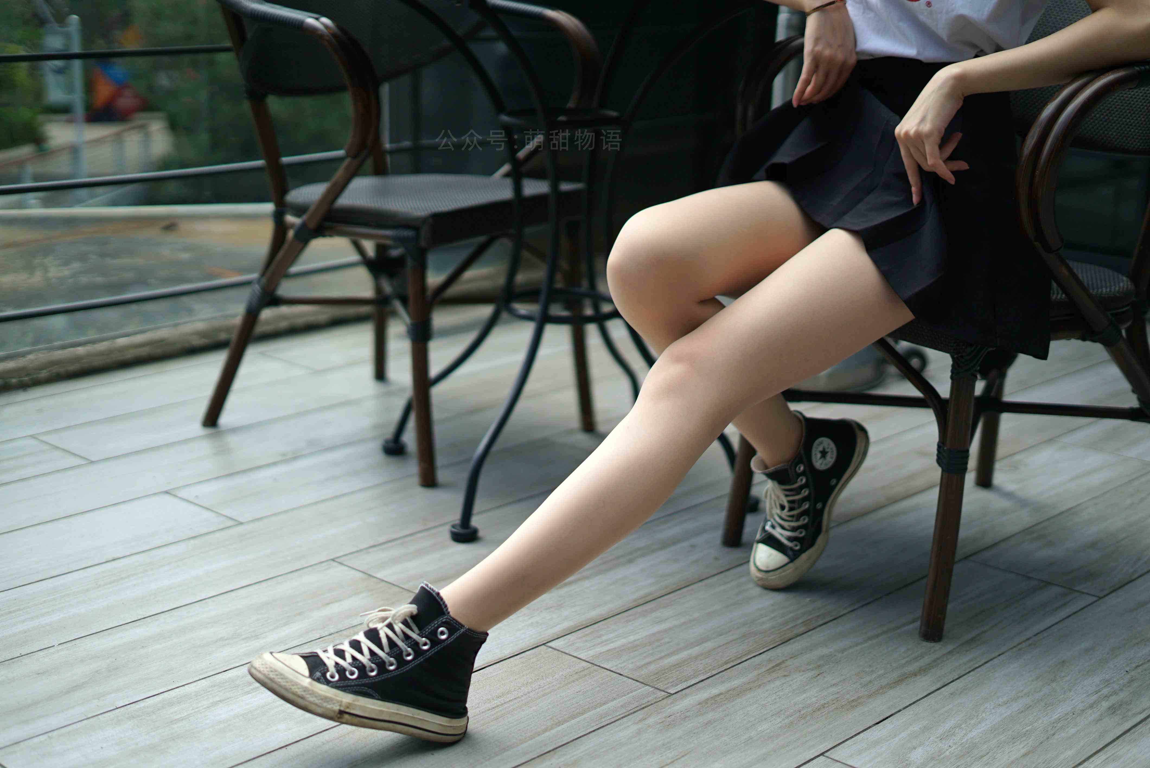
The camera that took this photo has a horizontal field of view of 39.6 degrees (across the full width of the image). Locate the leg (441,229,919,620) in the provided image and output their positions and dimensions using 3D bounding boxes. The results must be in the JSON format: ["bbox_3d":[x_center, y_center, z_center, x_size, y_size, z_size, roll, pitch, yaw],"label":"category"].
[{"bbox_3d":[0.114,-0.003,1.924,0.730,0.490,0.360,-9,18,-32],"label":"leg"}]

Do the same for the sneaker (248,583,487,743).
[{"bbox_3d":[-0.211,0.291,1.721,0.274,0.157,0.100,16,8,-25],"label":"sneaker"}]

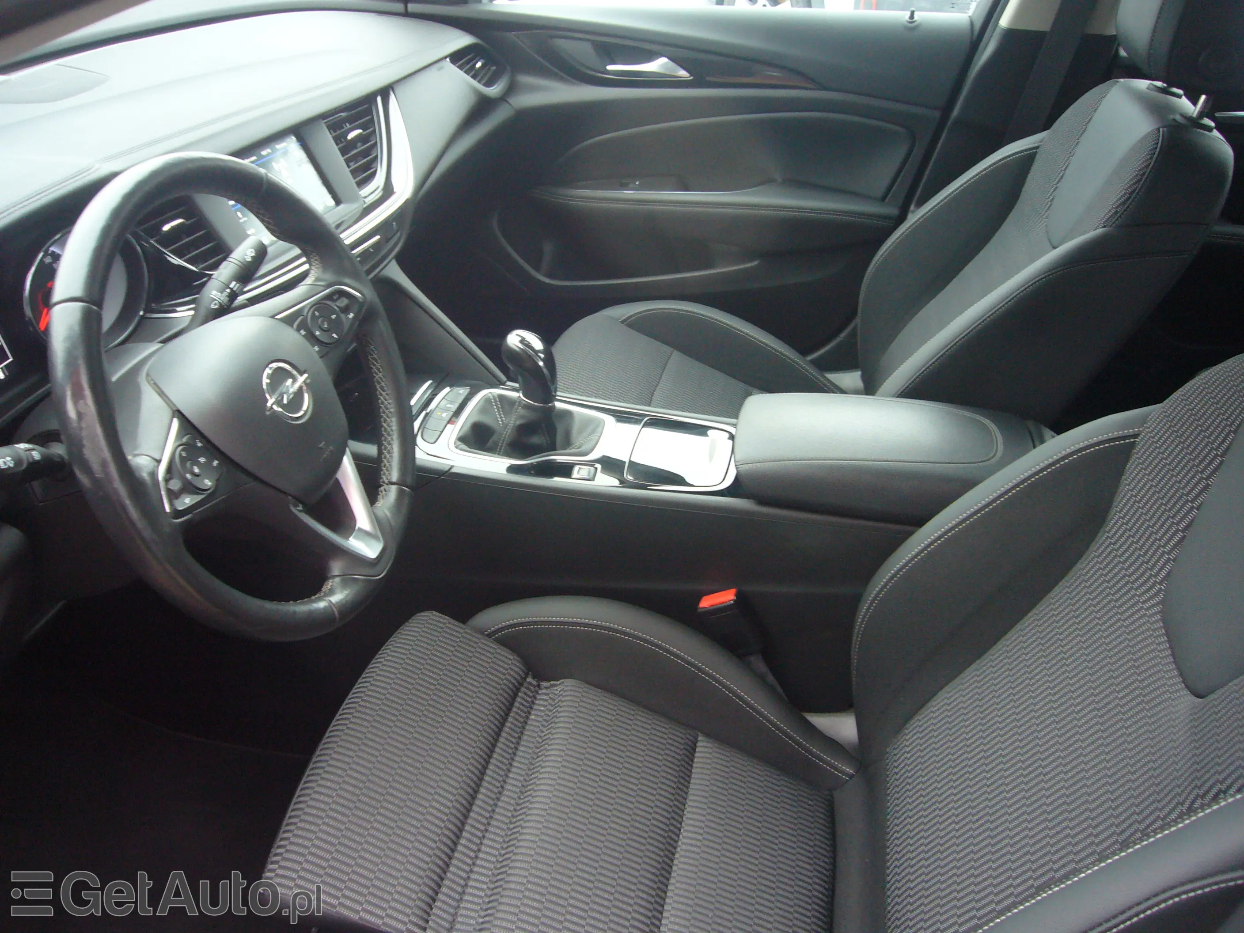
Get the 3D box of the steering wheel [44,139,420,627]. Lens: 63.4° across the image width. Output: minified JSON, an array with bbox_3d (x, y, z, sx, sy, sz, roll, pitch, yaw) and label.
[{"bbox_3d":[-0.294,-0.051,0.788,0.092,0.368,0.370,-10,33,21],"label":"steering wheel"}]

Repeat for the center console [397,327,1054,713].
[{"bbox_3d":[0.112,0.064,1.242,0.785,0.405,0.216,8,37,9],"label":"center console"}]

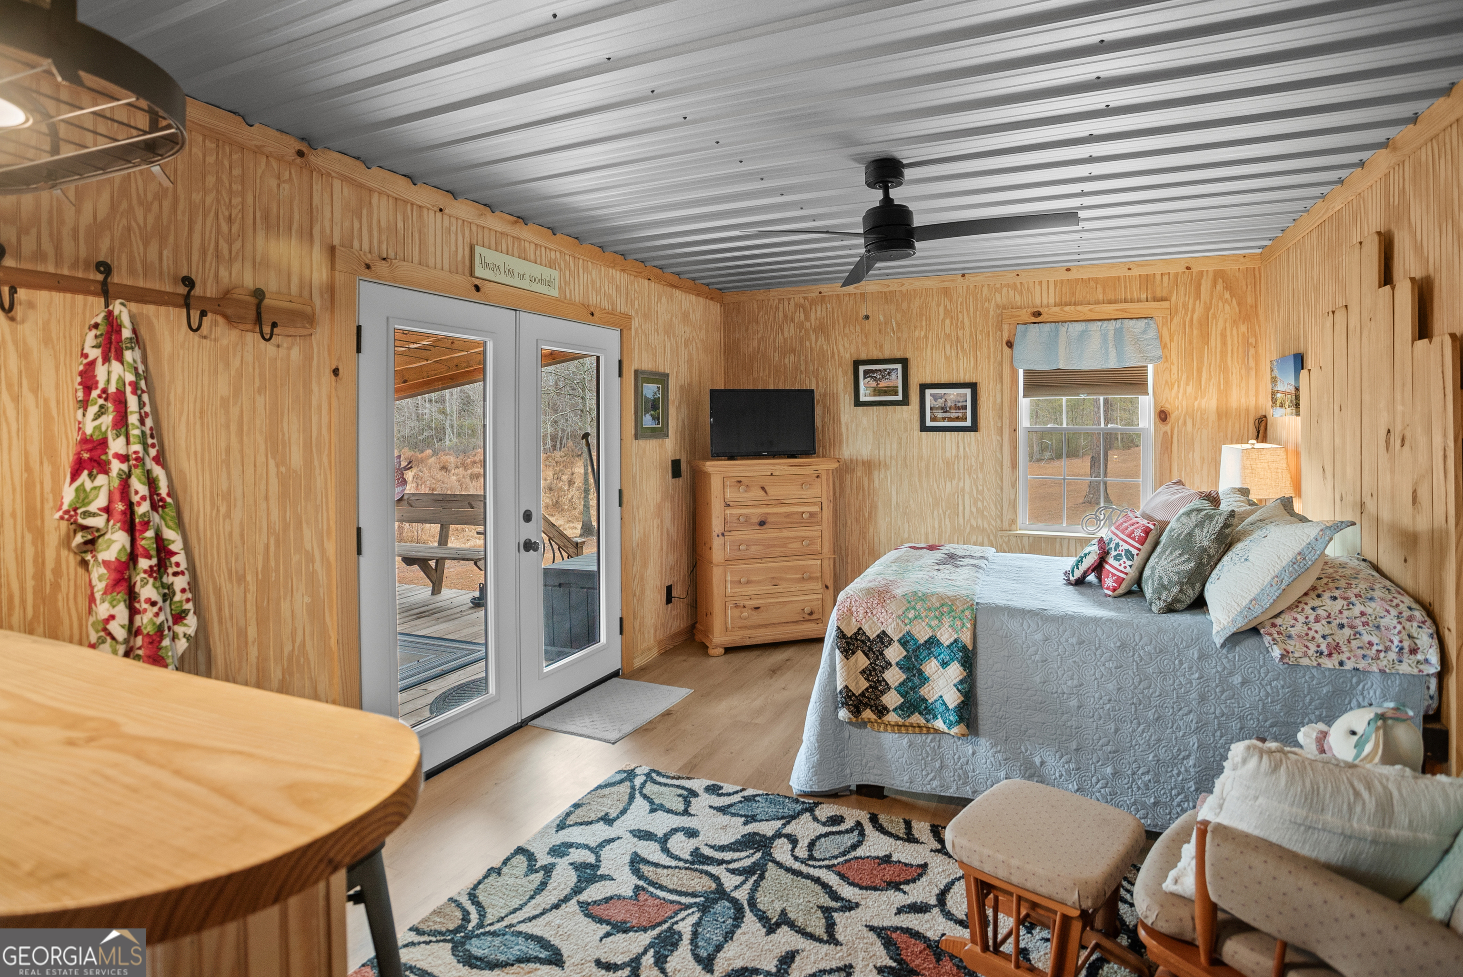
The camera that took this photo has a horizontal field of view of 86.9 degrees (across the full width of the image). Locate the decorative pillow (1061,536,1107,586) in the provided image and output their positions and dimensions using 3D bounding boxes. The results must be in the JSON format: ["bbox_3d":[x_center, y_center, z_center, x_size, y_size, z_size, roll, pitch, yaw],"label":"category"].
[{"bbox_3d":[1.614,0.332,3.518,0.090,0.220,0.270,37,12,8],"label":"decorative pillow"}]

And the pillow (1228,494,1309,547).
[{"bbox_3d":[1.991,0.209,2.923,0.180,0.480,0.580,39,13,8],"label":"pillow"}]

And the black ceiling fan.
[{"bbox_3d":[0.632,-1.028,2.843,1.180,0.360,1.200,2,6,24],"label":"black ceiling fan"}]

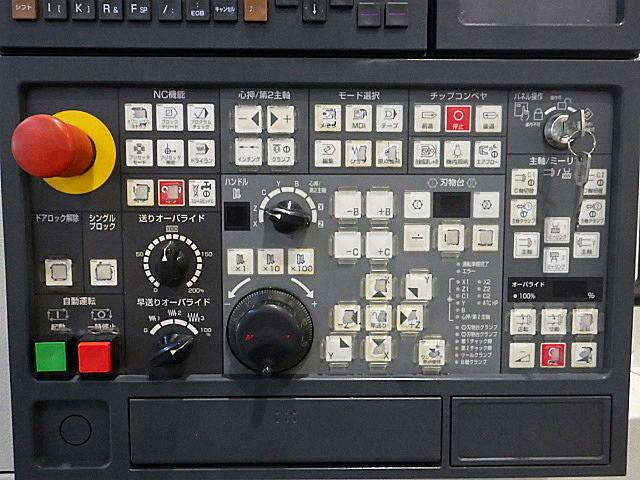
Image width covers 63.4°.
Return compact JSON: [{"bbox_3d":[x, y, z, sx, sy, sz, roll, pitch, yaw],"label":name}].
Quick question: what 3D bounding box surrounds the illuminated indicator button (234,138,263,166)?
[{"bbox_3d":[-0.051,-0.063,0.374,0.019,0.019,0.007,0,4,-1],"label":"illuminated indicator button"}]

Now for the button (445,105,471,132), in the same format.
[{"bbox_3d":[0.099,-0.086,0.372,0.019,0.019,0.007,0,4,-1],"label":"button"}]

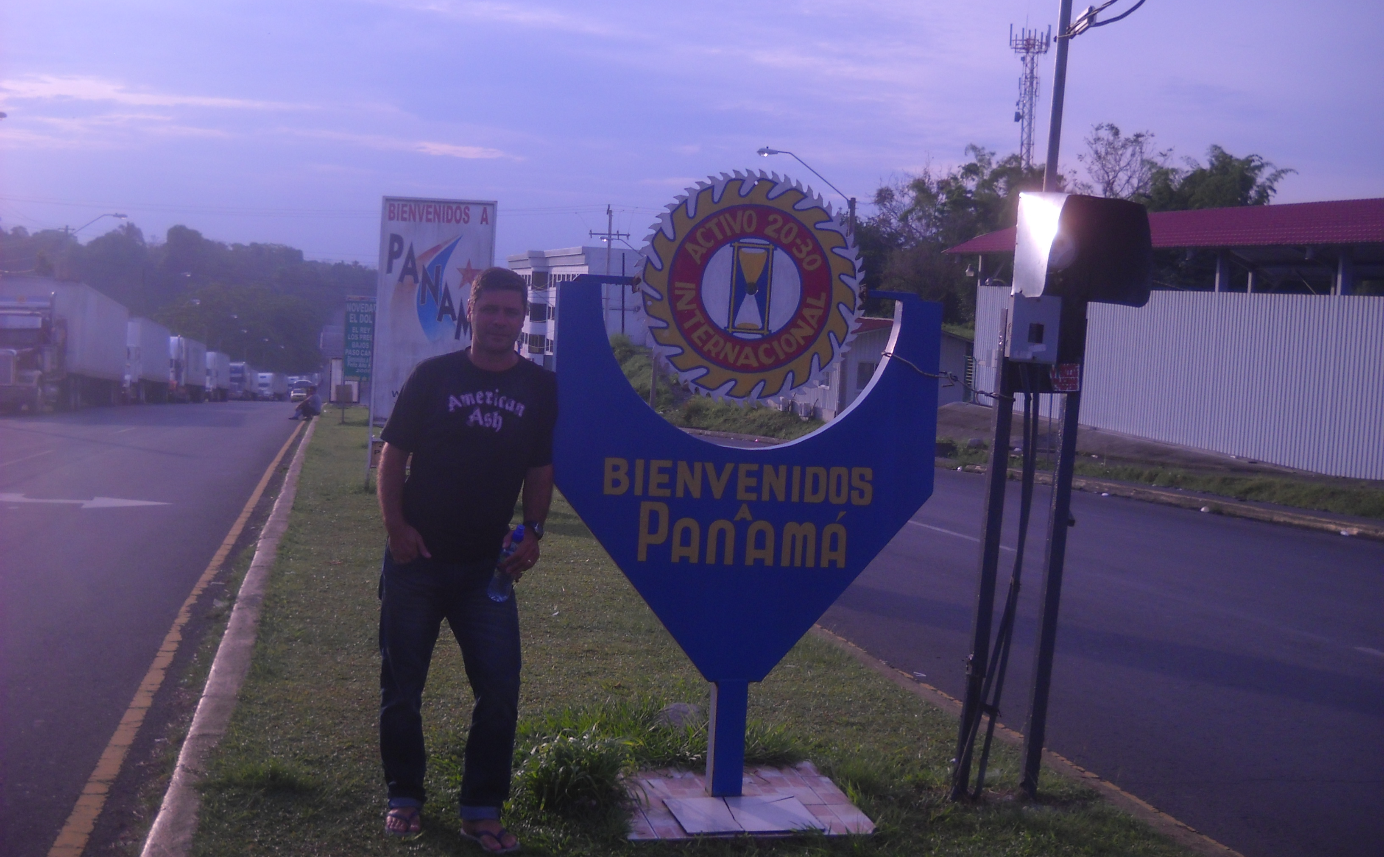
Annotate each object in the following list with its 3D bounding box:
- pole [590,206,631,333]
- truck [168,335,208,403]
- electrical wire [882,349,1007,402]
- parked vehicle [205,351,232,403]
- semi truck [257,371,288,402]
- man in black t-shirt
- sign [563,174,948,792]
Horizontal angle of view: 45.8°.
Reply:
[{"bbox_3d":[-5.010,-7.854,98.000,2.400,10.989,0.400,2,5,-3],"label":"pole"},{"bbox_3d":[-33.322,-3.712,104.703,2.560,4.060,18.500,2,1,-12],"label":"truck"},{"bbox_3d":[0.851,-0.176,5.550,0.440,0.170,0.110,1,5,-14],"label":"electrical wire"},{"bbox_3d":[-39.478,-4.221,133.203,2.560,4.060,18.000,2,1,-12],"label":"parked vehicle"},{"bbox_3d":[-61.661,-6.100,239.703,2.560,4.060,18.000,2,1,-8],"label":"semi truck"},{"bbox_3d":[-0.693,0.382,4.946,0.540,1.750,0.370,2,5,-10],"label":"man in black t-shirt"},{"bbox_3d":[0.170,0.198,5.463,1.272,2.072,0.120,2,5,-9],"label":"sign"}]

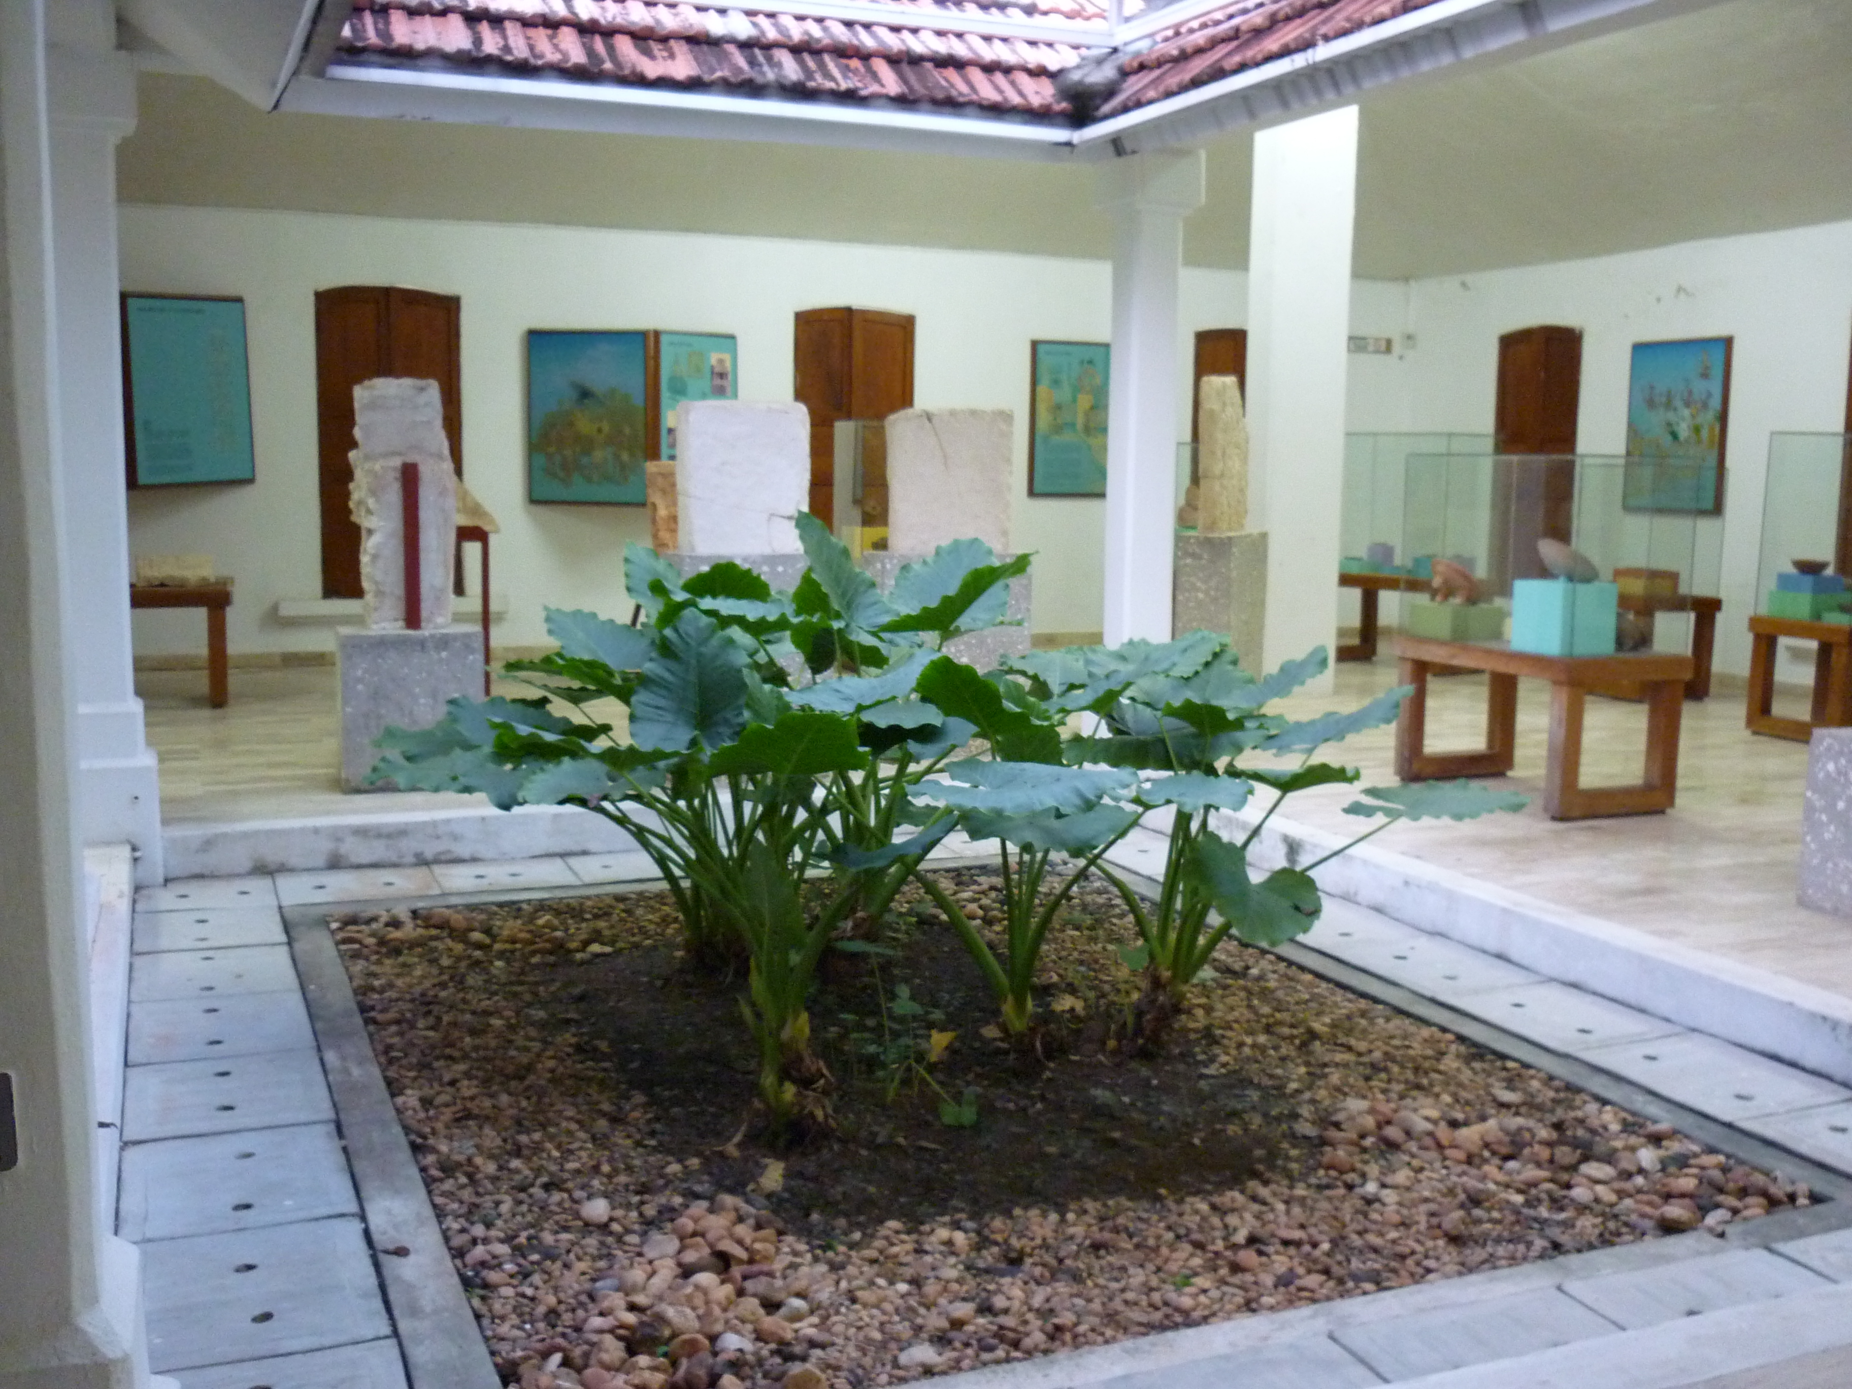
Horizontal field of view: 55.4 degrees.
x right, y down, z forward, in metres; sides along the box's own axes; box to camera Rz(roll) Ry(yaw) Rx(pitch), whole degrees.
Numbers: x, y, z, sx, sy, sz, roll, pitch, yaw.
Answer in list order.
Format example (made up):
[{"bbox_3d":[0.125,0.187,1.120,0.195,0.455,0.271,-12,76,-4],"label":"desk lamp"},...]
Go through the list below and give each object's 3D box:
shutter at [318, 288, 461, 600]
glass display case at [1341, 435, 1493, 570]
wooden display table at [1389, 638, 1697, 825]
[{"bbox_3d":[-4.029,-1.892,13.336,1.044,2.314,0.070,-2,8,-23],"label":"shutter"},{"bbox_3d":[3.898,-1.498,14.158,0.745,1.110,1.212,-4,9,-36],"label":"glass display case"},{"bbox_3d":[3.067,0.130,8.929,0.731,0.754,1.260,-2,7,-23],"label":"wooden display table"}]

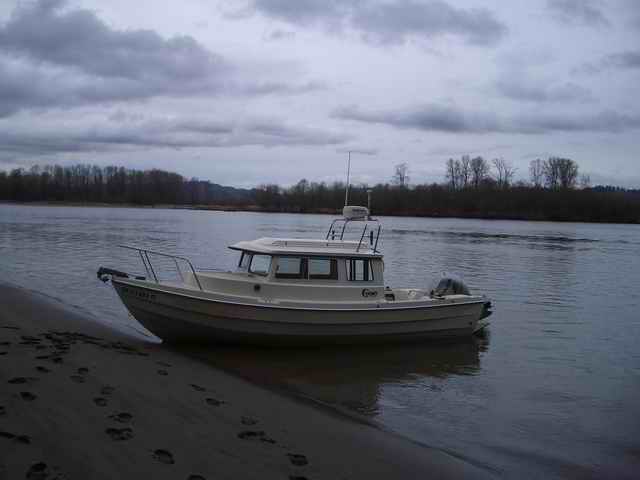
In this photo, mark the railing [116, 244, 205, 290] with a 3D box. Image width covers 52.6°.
[{"bbox_3d":[-3.082,0.523,12.191,1.380,0.790,1.500,1,3,-23],"label":"railing"}]

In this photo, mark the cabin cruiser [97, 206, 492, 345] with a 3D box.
[{"bbox_3d":[-0.165,0.698,13.408,8.400,2.780,2.550,1,3,-23],"label":"cabin cruiser"}]

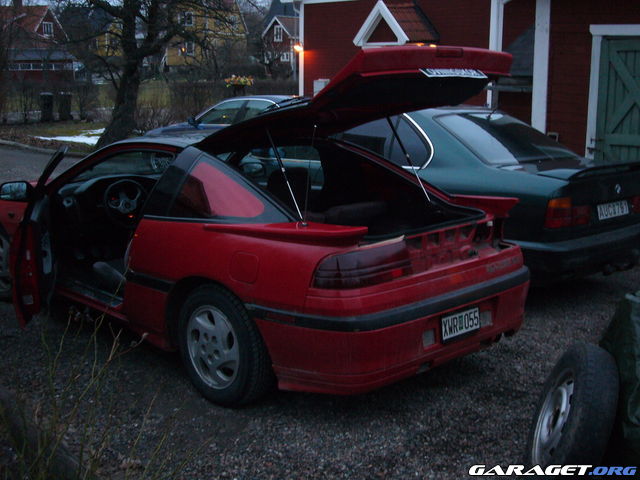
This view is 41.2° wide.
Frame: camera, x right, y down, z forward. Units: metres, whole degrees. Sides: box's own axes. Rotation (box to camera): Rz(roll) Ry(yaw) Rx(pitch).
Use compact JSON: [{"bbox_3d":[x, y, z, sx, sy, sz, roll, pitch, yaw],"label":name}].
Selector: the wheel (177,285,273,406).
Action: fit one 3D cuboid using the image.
[{"bbox_3d":[-0.473,0.534,4.407,0.210,0.630,0.630,-9,14,-43],"label":"wheel"}]

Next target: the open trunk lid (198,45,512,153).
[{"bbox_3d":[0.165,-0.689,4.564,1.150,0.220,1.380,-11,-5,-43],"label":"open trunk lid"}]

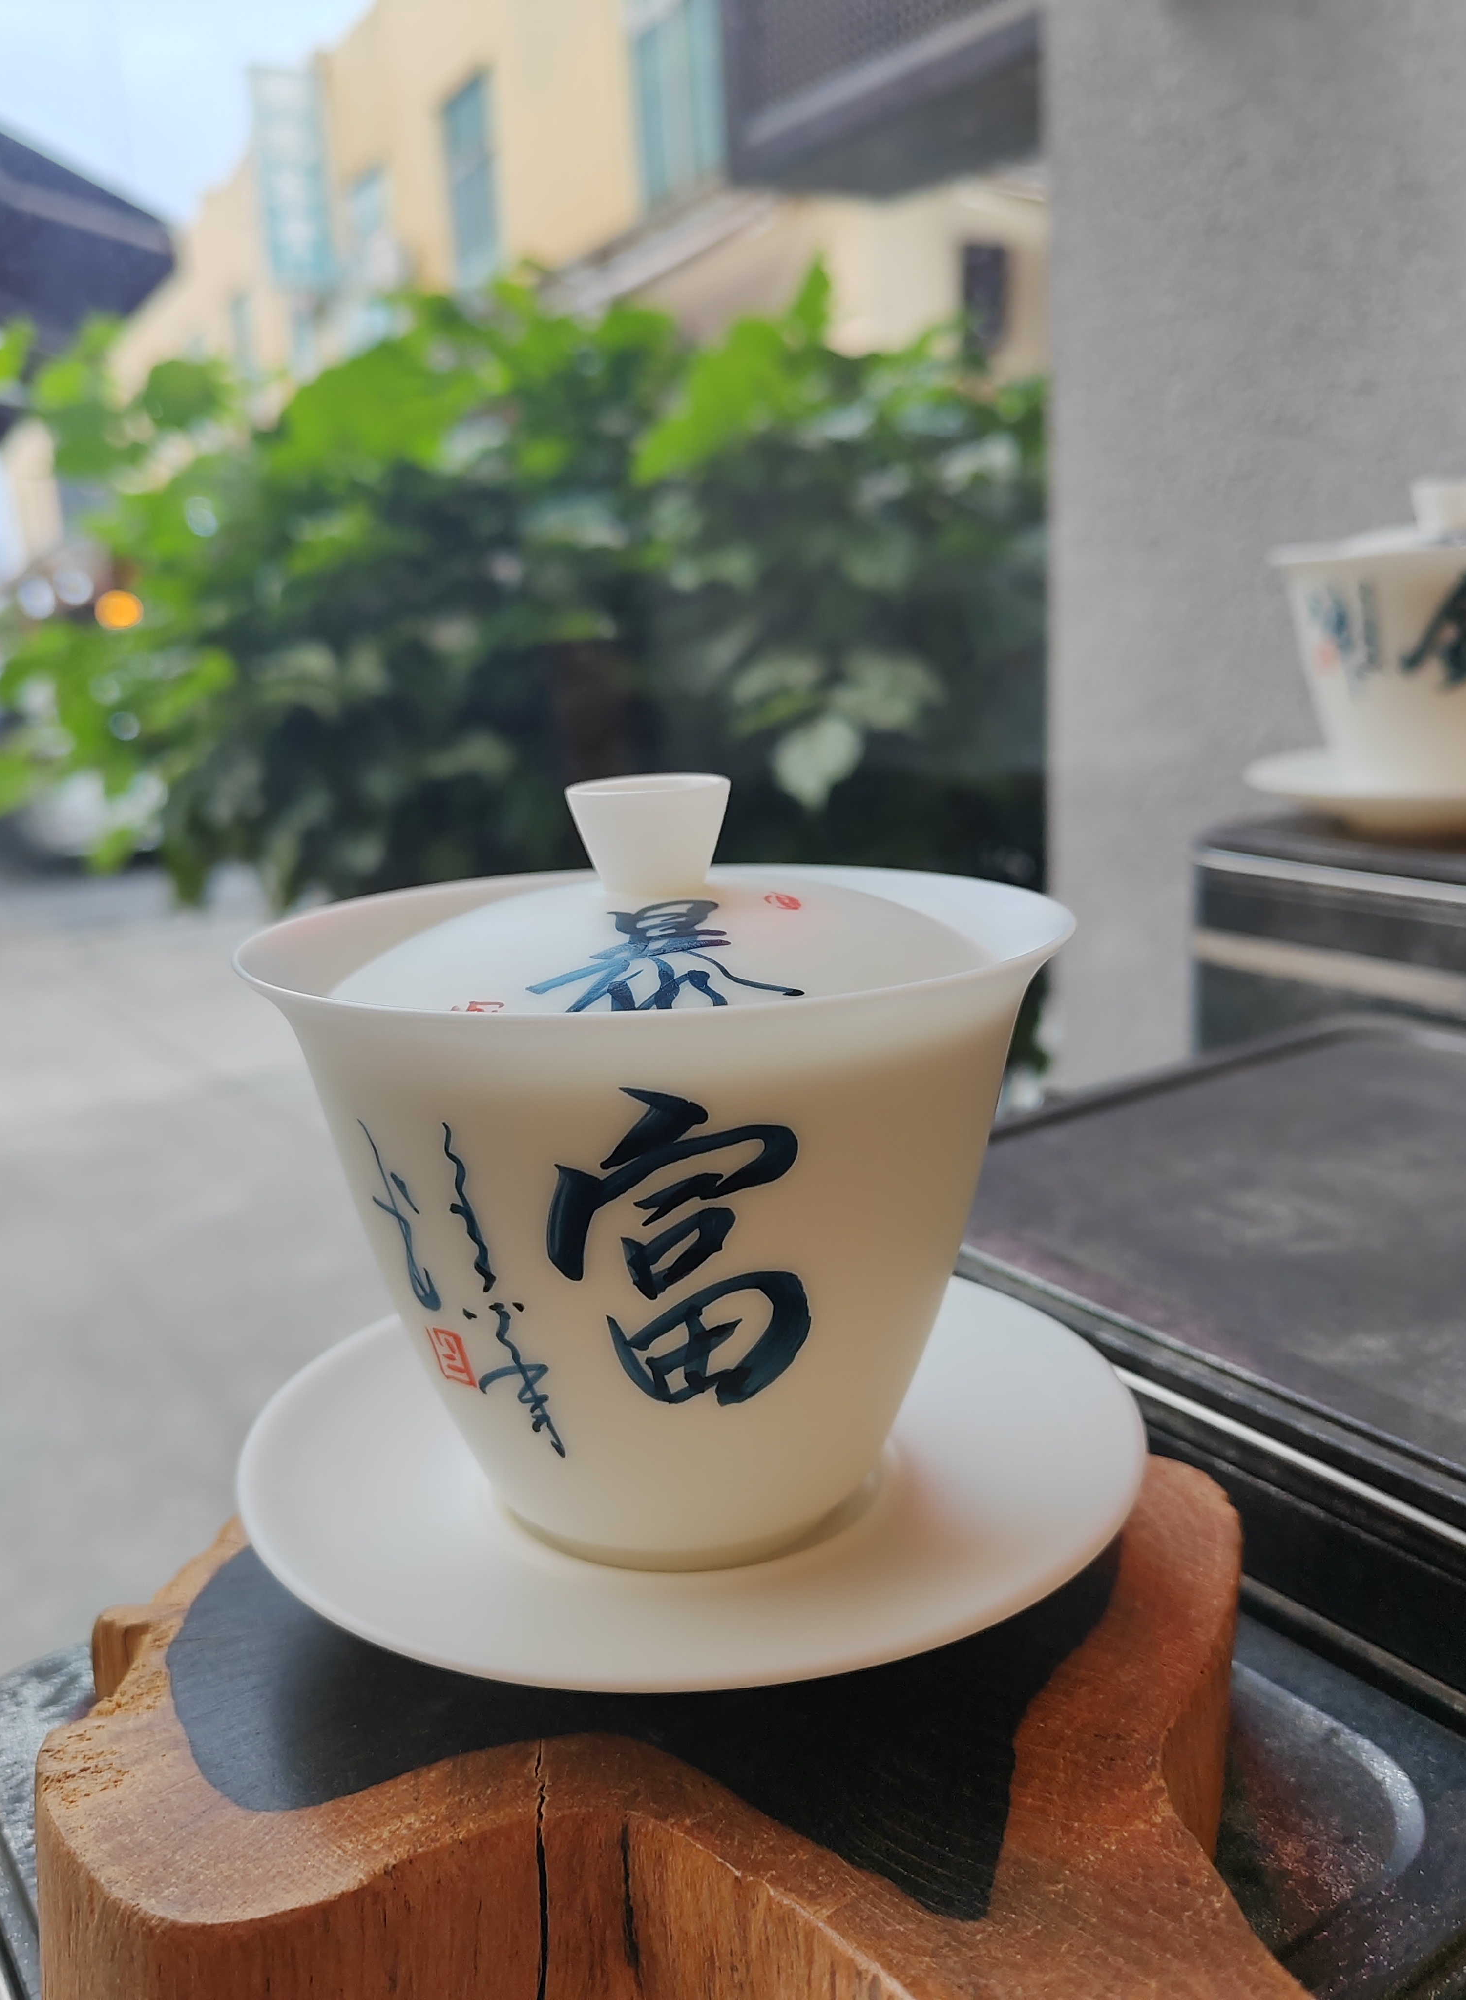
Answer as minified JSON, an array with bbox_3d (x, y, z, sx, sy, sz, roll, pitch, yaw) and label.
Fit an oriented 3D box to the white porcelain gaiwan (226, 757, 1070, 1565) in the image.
[{"bbox_3d":[-0.007,0.018,0.198,0.100,0.090,0.100,-3,13,-2],"label":"white porcelain gaiwan"}]

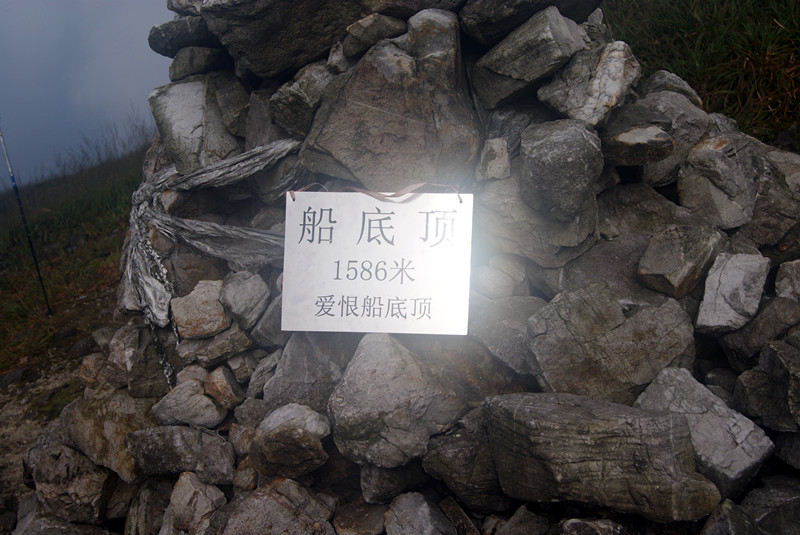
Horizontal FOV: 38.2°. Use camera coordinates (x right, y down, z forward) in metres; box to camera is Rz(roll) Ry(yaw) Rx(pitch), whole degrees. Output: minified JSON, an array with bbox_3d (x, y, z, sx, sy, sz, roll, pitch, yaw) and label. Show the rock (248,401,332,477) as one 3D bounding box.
[{"bbox_3d":[-0.234,0.372,2.500,0.165,0.145,0.150,0,8,0],"label":"rock"}]

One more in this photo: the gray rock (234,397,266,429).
[{"bbox_3d":[-0.340,0.326,2.600,0.067,0.063,0.070,0,8,0],"label":"gray rock"}]

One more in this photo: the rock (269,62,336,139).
[{"bbox_3d":[-0.225,-0.389,2.700,0.151,0.174,0.150,0,8,0],"label":"rock"}]

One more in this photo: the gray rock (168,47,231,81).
[{"bbox_3d":[-0.469,-0.477,2.720,0.156,0.084,0.140,2,7,0],"label":"gray rock"}]

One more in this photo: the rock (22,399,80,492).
[{"bbox_3d":[-0.789,0.403,2.620,0.143,0.201,0.160,2,7,0],"label":"rock"}]

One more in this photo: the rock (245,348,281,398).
[{"bbox_3d":[-0.309,0.238,2.600,0.084,0.117,0.100,2,7,0],"label":"rock"}]

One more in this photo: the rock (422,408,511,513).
[{"bbox_3d":[0.142,0.419,2.530,0.187,0.203,0.180,0,8,0],"label":"rock"}]

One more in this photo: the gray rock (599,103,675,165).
[{"bbox_3d":[0.558,-0.313,2.720,0.175,0.135,0.160,0,10,0],"label":"gray rock"}]

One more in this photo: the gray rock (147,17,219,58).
[{"bbox_3d":[-0.503,-0.537,2.700,0.170,0.097,0.140,0,10,0],"label":"gray rock"}]

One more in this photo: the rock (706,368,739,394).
[{"bbox_3d":[0.723,0.256,2.600,0.080,0.066,0.075,0,10,0],"label":"rock"}]

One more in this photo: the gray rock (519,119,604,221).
[{"bbox_3d":[0.360,-0.219,2.580,0.188,0.210,0.180,0,10,0],"label":"gray rock"}]

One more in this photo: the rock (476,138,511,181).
[{"bbox_3d":[0.205,-0.237,2.540,0.075,0.090,0.075,1,8,0],"label":"rock"}]

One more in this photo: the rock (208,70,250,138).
[{"bbox_3d":[-0.395,-0.378,2.680,0.100,0.150,0.115,0,10,0],"label":"rock"}]

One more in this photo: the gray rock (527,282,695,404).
[{"bbox_3d":[0.455,0.164,2.500,0.357,0.259,0.220,2,7,0],"label":"gray rock"}]

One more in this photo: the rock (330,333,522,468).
[{"bbox_3d":[0.052,0.279,2.440,0.370,0.270,0.270,1,8,0],"label":"rock"}]

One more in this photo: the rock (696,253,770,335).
[{"bbox_3d":[0.738,0.058,2.560,0.155,0.170,0.130,0,8,-10],"label":"rock"}]

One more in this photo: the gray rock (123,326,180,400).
[{"bbox_3d":[-0.565,0.217,2.640,0.125,0.155,0.135,0,10,0],"label":"gray rock"}]

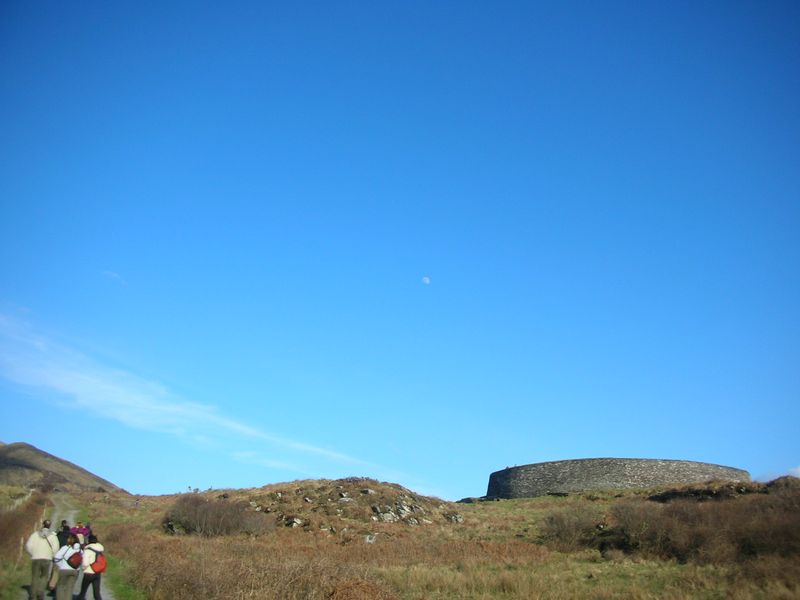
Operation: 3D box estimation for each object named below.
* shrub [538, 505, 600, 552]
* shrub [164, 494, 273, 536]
[{"bbox_3d":[9.220,12.429,44.000,3.300,2.500,2.900,0,-18,0],"label":"shrub"},{"bbox_3d":[-10.995,13.084,49.000,6.300,2.500,4.200,0,-18,0],"label":"shrub"}]

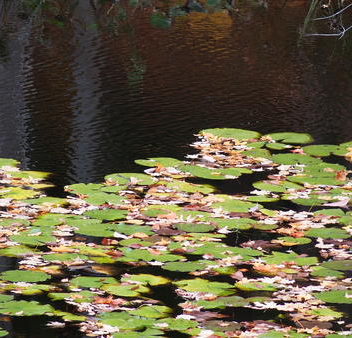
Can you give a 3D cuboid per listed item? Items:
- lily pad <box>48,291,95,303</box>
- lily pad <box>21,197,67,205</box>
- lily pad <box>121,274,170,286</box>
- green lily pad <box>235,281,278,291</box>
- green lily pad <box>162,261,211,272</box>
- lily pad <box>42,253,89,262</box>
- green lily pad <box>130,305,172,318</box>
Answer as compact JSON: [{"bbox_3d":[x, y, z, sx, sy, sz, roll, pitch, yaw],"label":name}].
[{"bbox_3d":[-0.394,0.483,14.772,0.185,0.020,0.172,0,12,0],"label":"lily pad"},{"bbox_3d":[-0.493,0.125,14.729,0.181,0.014,0.184,0,12,0],"label":"lily pad"},{"bbox_3d":[-0.116,0.429,15.019,0.189,0.020,0.175,0,12,0],"label":"lily pad"},{"bbox_3d":[0.280,0.399,13.436,0.153,0.014,0.164,0,12,0],"label":"green lily pad"},{"bbox_3d":[0.033,0.344,13.697,0.168,0.014,0.168,0,12,0],"label":"green lily pad"},{"bbox_3d":[-0.390,0.317,13.823,0.167,0.014,0.167,0,12,0],"label":"lily pad"},{"bbox_3d":[-0.093,0.530,14.527,0.160,0.030,0.149,0,12,0],"label":"green lily pad"}]

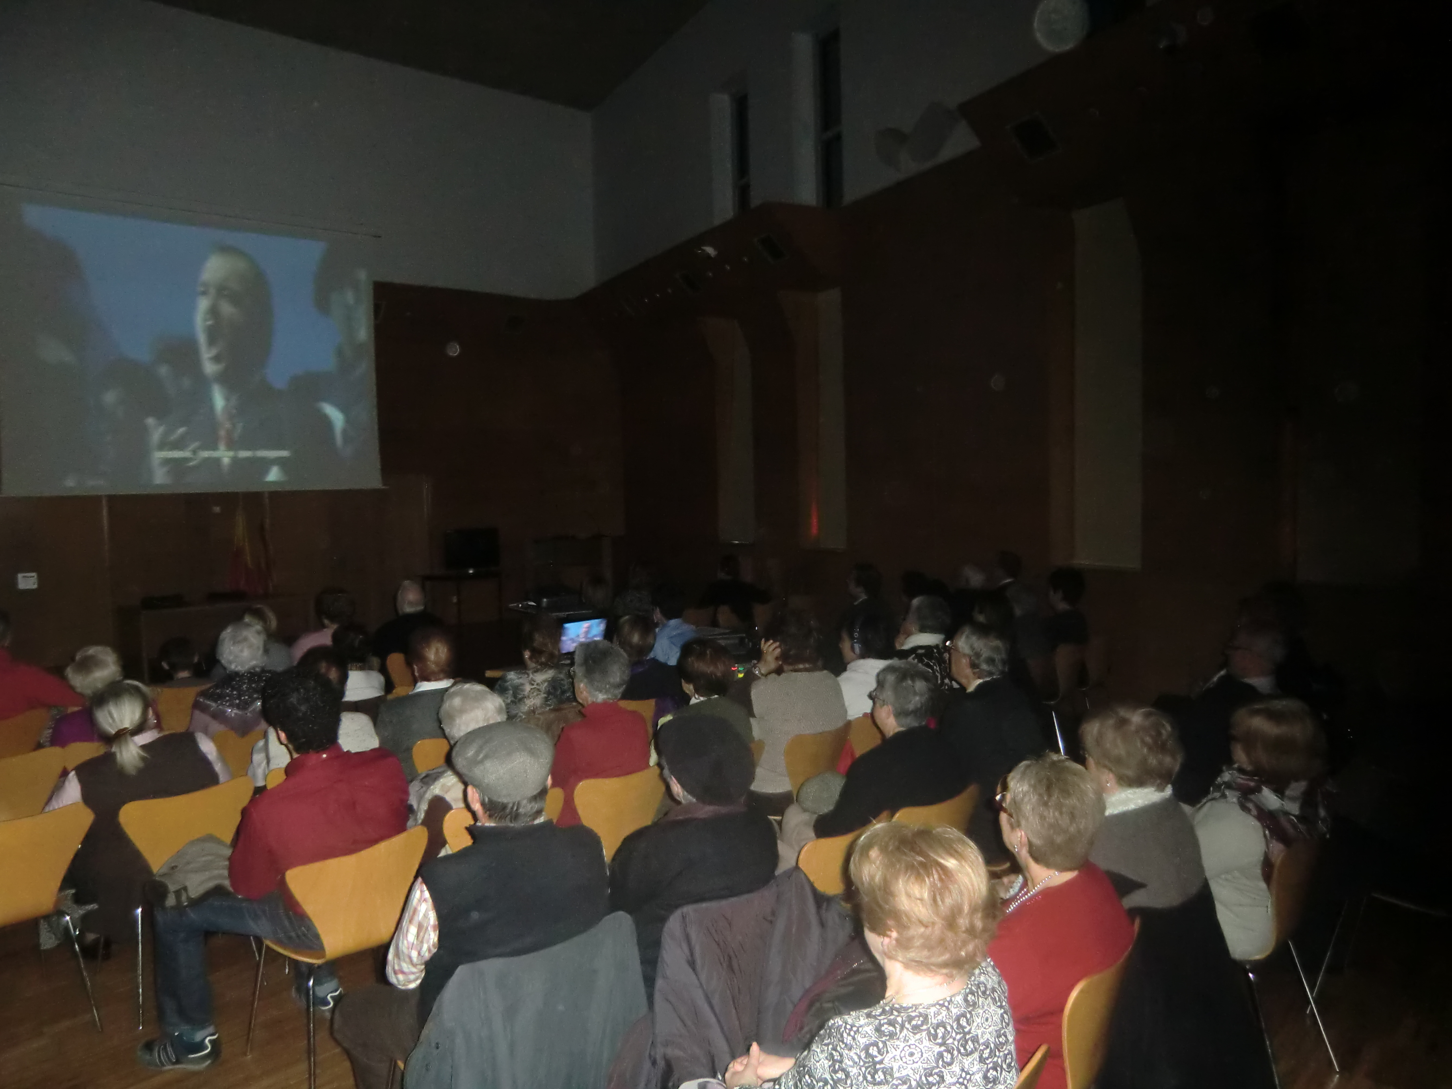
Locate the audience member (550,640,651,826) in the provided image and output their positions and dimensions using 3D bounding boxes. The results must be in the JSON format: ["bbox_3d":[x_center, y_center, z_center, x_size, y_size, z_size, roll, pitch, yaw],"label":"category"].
[{"bbox_3d":[-0.563,0.968,3.909,0.482,1.226,0.743,-3,4,-35],"label":"audience member"}]

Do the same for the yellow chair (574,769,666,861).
[{"bbox_3d":[-0.513,1.231,3.948,0.480,0.790,0.520,-4,4,-40],"label":"yellow chair"}]

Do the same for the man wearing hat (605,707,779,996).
[{"bbox_3d":[-0.217,1.060,2.933,0.540,1.230,0.820,-4,4,-39],"label":"man wearing hat"}]

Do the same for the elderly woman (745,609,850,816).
[{"bbox_3d":[0.154,0.911,4.507,0.502,1.245,0.743,-4,4,-38],"label":"elderly woman"}]

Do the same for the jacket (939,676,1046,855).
[{"bbox_3d":[0.968,0.826,3.806,0.420,0.660,0.490,2,4,45],"label":"jacket"}]

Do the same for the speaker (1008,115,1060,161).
[{"bbox_3d":[2.311,-3.053,7.508,0.320,0.080,0.310,43,-18,-23],"label":"speaker"}]

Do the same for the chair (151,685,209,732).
[{"bbox_3d":[-3.304,1.185,6.027,0.480,0.790,0.520,-4,4,-42],"label":"chair"}]

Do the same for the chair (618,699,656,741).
[{"bbox_3d":[-0.551,1.152,5.386,0.480,0.790,0.520,-4,4,-40],"label":"chair"}]

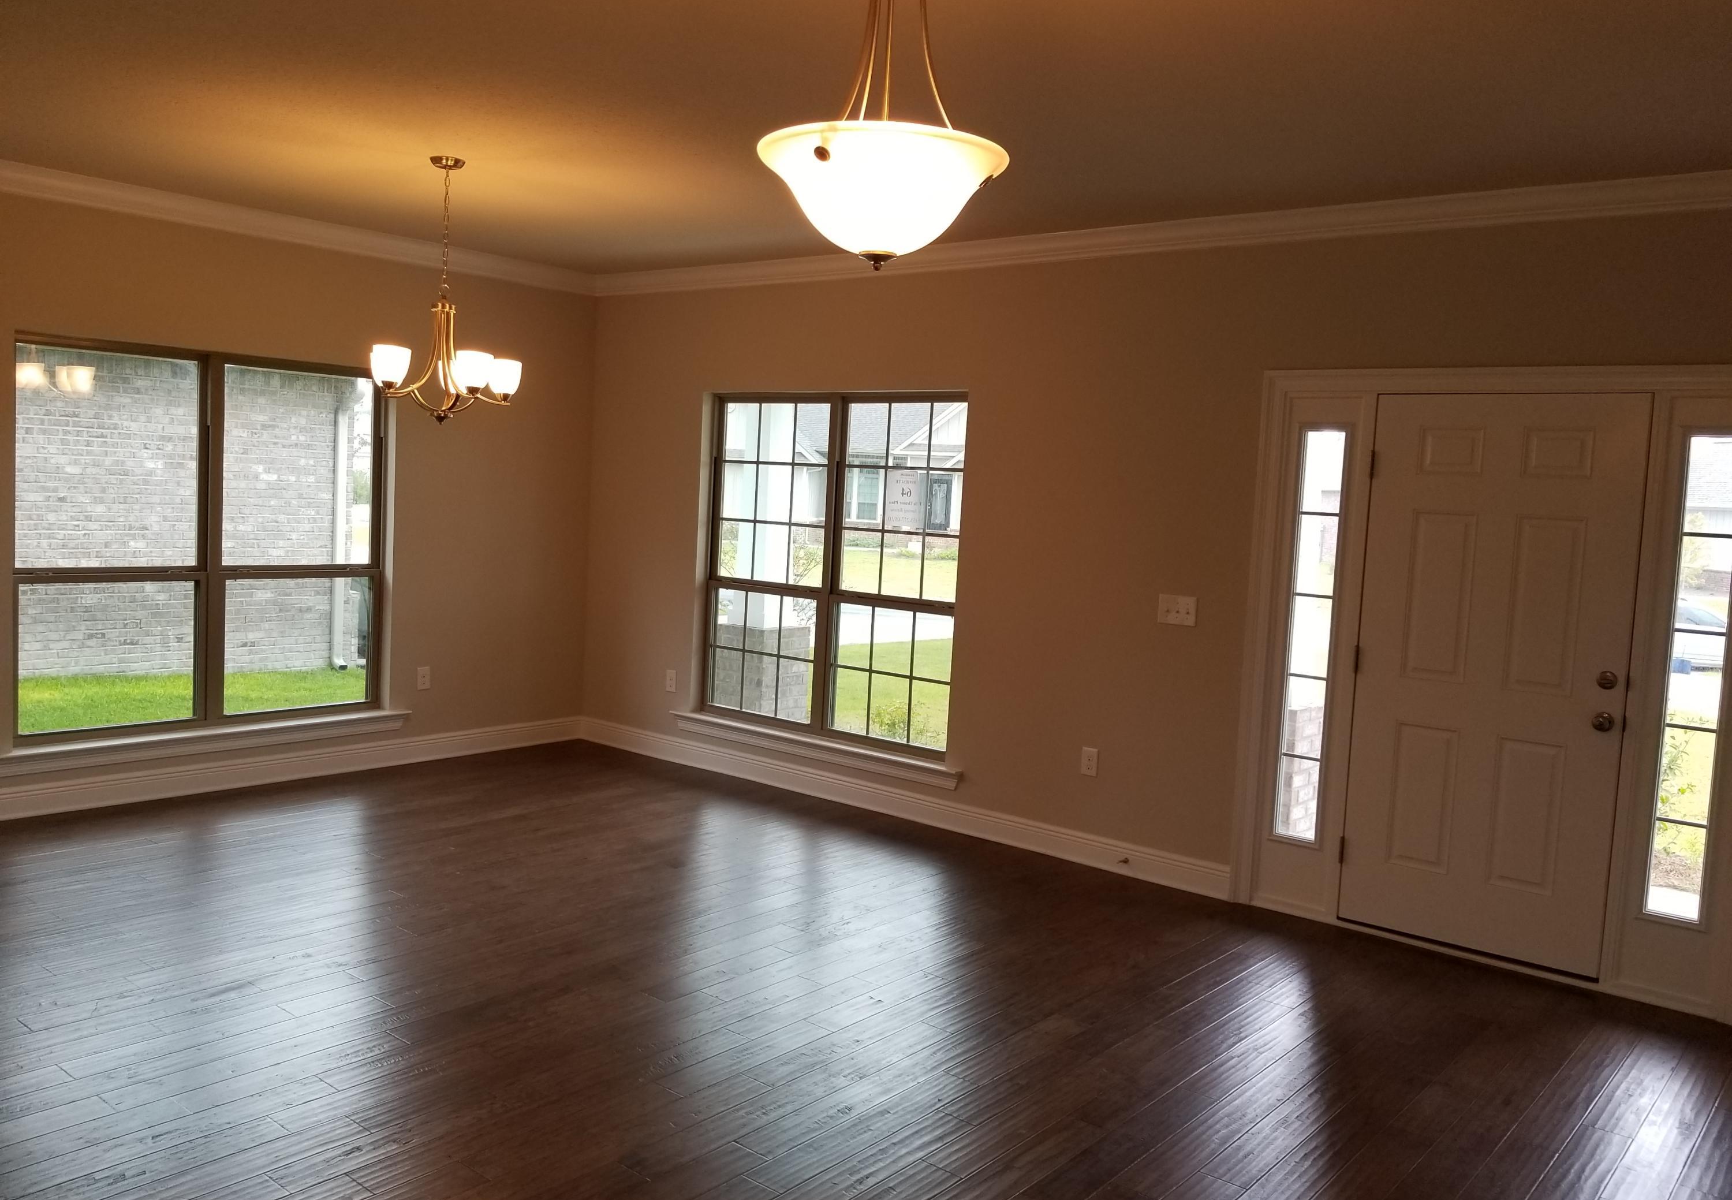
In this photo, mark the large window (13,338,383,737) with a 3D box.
[{"bbox_3d":[-3.112,-0.268,6.236,0.060,1.750,1.740,7,6,39],"label":"large window"}]

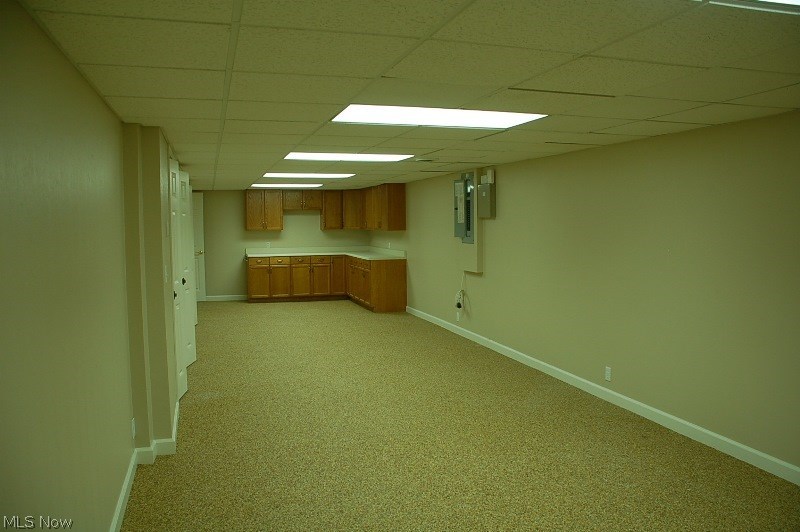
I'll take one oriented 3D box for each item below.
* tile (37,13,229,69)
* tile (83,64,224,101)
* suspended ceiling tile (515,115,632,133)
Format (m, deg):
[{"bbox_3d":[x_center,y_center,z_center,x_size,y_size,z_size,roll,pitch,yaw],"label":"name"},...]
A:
[{"bbox_3d":[-0.880,-0.780,2.086,0.560,0.020,0.600,-2,4,-18],"label":"tile"},{"bbox_3d":[-1.037,-0.802,2.618,0.600,0.020,0.600,-2,4,-18],"label":"tile"},{"bbox_3d":[1.119,-0.932,3.915,0.615,0.020,0.600,-2,5,-18],"label":"suspended ceiling tile"}]

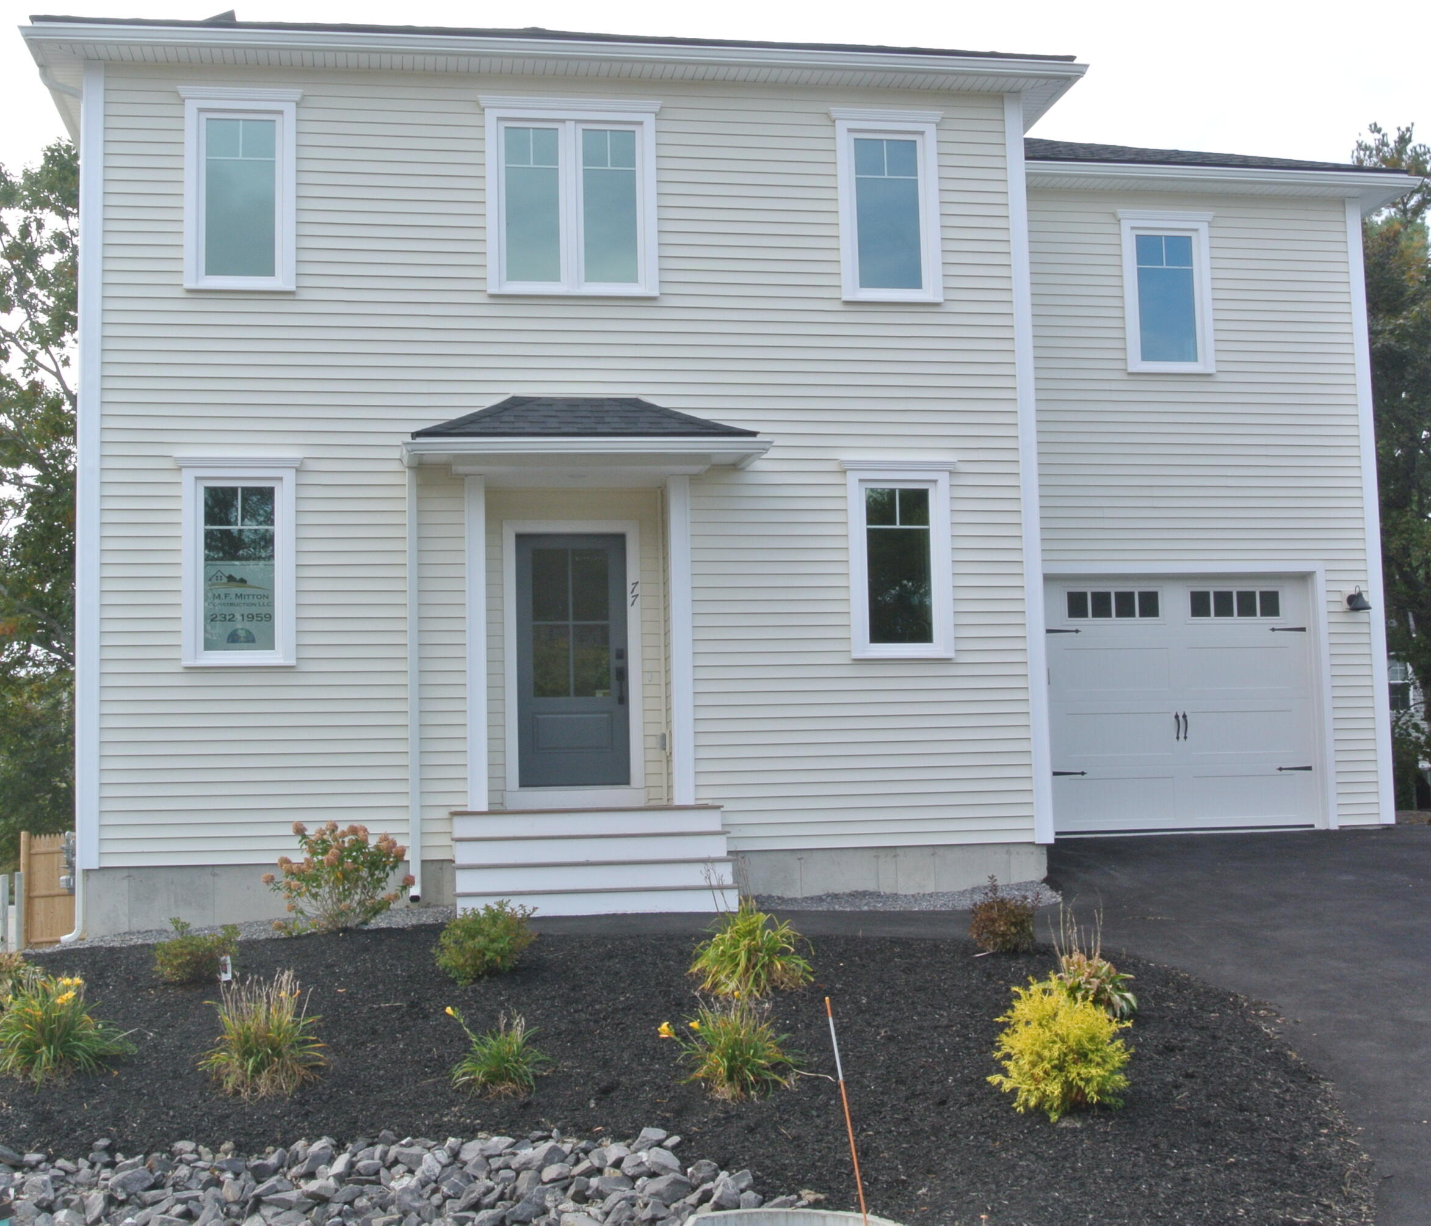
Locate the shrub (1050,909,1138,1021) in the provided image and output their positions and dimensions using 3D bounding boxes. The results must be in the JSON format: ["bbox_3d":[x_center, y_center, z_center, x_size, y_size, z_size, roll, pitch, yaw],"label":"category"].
[{"bbox_3d":[2.156,1.996,11.313,0.495,0.599,0.500,0,-6,-10],"label":"shrub"}]

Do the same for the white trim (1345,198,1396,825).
[{"bbox_3d":[6.309,-1.017,19.224,0.169,6.102,0.130,0,-6,-10],"label":"white trim"}]

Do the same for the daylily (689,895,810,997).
[{"bbox_3d":[0.205,1.959,11.601,0.721,0.581,0.721,-1,-6,0],"label":"daylily"}]

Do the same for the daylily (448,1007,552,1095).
[{"bbox_3d":[-1.064,2.163,9.785,0.518,0.431,0.492,0,-6,-10],"label":"daylily"}]

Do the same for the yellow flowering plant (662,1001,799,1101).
[{"bbox_3d":[0.081,2.143,9.725,0.659,0.465,0.626,0,-6,-10],"label":"yellow flowering plant"}]

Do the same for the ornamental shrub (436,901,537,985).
[{"bbox_3d":[-1.404,2.015,12.141,0.600,0.493,0.570,0,-6,-10],"label":"ornamental shrub"}]

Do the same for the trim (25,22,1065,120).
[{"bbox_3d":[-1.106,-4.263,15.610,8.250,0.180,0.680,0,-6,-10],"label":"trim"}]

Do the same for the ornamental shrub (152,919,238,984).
[{"bbox_3d":[-3.201,2.080,12.240,0.510,0.387,0.459,0,-6,-10],"label":"ornamental shrub"}]

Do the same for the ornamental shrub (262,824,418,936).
[{"bbox_3d":[-2.581,1.806,13.597,1.017,0.737,0.916,0,-6,-10],"label":"ornamental shrub"}]

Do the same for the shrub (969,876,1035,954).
[{"bbox_3d":[1.856,1.957,12.848,0.417,0.492,0.417,0,-6,-10],"label":"shrub"}]

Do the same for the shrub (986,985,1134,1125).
[{"bbox_3d":[1.639,2.089,9.483,0.676,0.642,0.676,0,-6,-10],"label":"shrub"}]

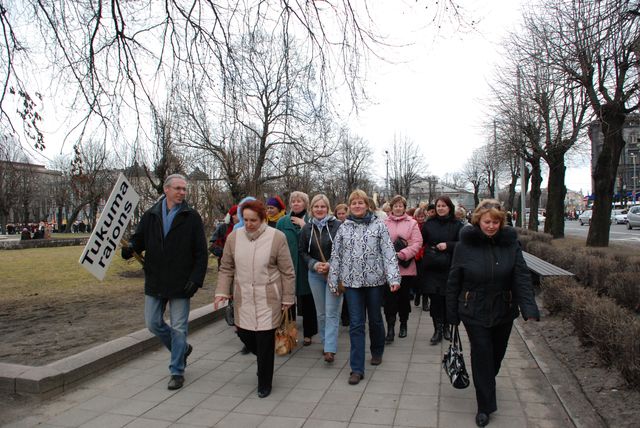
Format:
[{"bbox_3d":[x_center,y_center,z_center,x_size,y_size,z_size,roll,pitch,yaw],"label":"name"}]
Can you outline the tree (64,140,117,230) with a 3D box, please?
[{"bbox_3d":[-31.530,-3.858,66.000,7.420,12.480,7.420,-1,0,0],"label":"tree"}]

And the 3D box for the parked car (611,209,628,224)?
[{"bbox_3d":[30.489,0.353,48.500,1.720,1.430,4.400,-1,0,14],"label":"parked car"}]

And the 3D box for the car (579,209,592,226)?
[{"bbox_3d":[26.045,0.402,46.000,1.720,1.500,4.200,-1,0,14],"label":"car"}]

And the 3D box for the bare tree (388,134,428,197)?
[{"bbox_3d":[10.685,-4.009,58.000,5.070,11.180,5.070,-1,0,0],"label":"bare tree"}]

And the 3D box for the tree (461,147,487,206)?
[{"bbox_3d":[20.516,-3.646,64.000,3.600,10.160,3.780,-1,0,0],"label":"tree"}]

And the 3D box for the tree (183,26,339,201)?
[{"bbox_3d":[-4.163,-5.322,32.000,10.520,14.070,10.000,-1,0,0],"label":"tree"}]

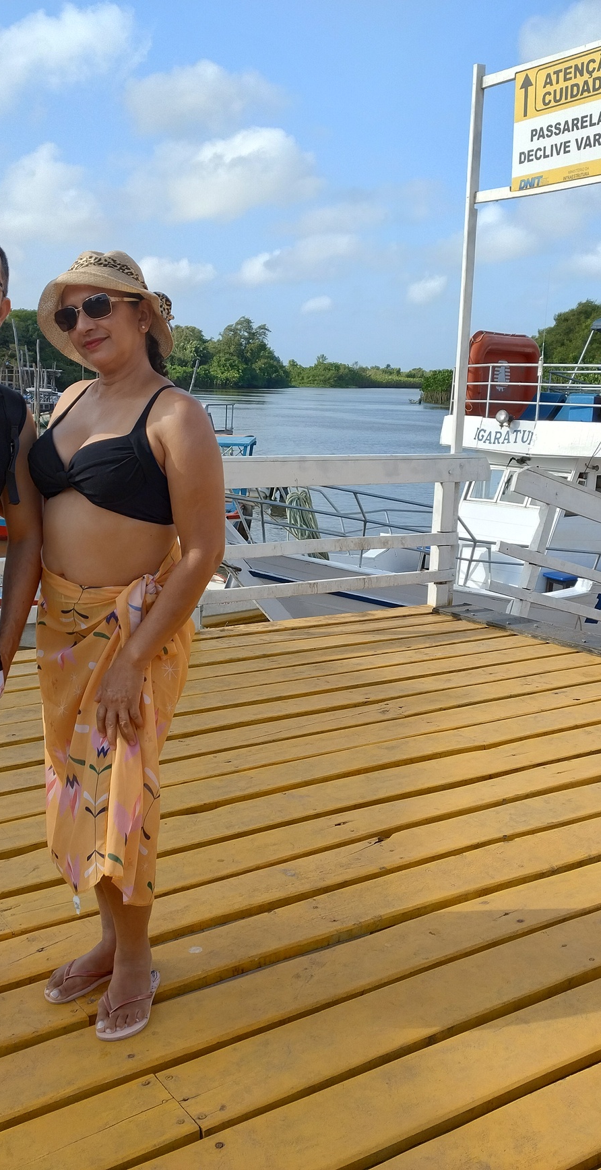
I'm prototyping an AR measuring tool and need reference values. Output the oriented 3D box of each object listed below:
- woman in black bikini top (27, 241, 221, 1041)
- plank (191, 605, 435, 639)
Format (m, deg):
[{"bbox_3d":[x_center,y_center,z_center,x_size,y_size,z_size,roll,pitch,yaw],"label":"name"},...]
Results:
[{"bbox_3d":[-0.405,0.135,2.524,0.480,1.675,0.360,7,11,29],"label":"woman in black bikini top"},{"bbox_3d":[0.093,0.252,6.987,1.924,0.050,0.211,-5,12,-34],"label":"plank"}]

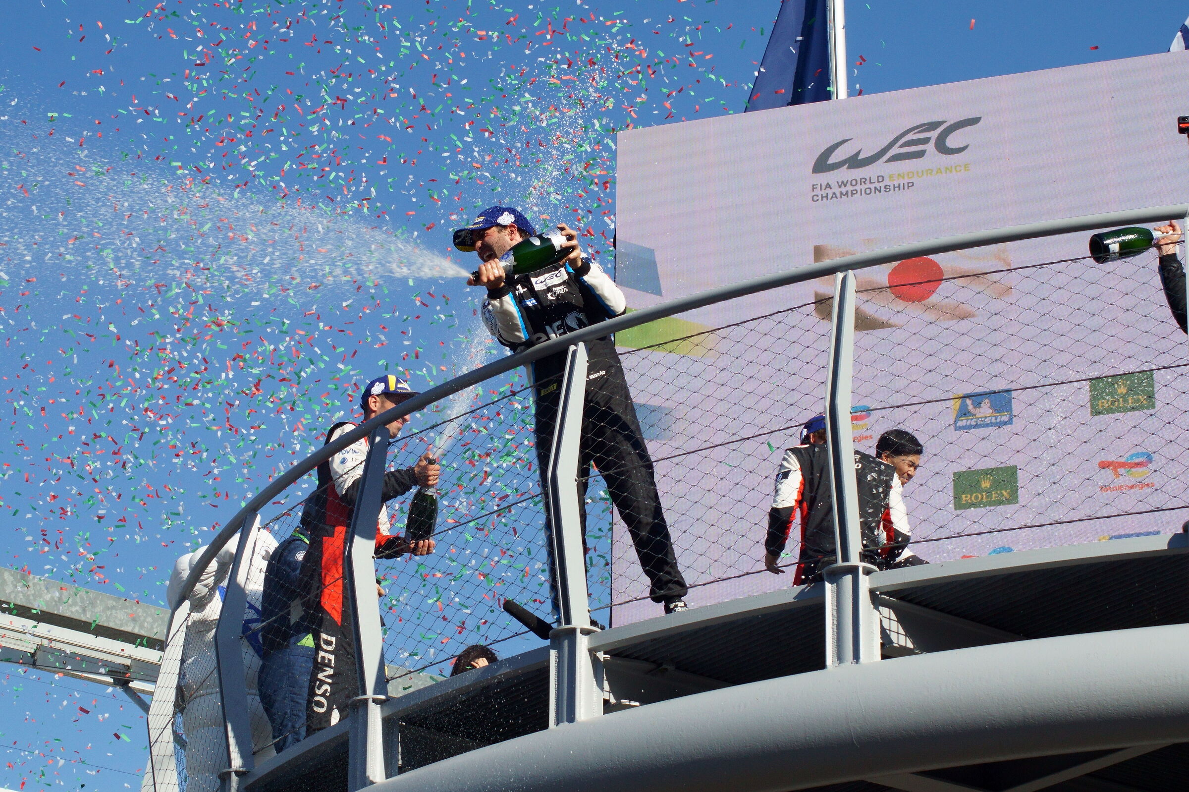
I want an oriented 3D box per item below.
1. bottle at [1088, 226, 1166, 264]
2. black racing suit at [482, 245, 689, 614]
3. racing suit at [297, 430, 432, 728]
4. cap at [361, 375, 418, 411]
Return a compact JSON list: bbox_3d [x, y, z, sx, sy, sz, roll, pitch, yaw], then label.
[{"bbox_3d":[2.086,-0.593,13.300,0.370,0.111,0.111,-12,-18,-19],"label":"bottle"},{"bbox_3d":[-0.036,0.153,12.269,0.728,1.470,0.480,-4,-23,10],"label":"black racing suit"},{"bbox_3d":[-0.906,0.766,13.810,0.517,1.486,0.520,-3,-23,8],"label":"racing suit"},{"bbox_3d":[-0.822,-0.009,14.103,0.270,0.145,0.180,-5,-23,14],"label":"cap"}]

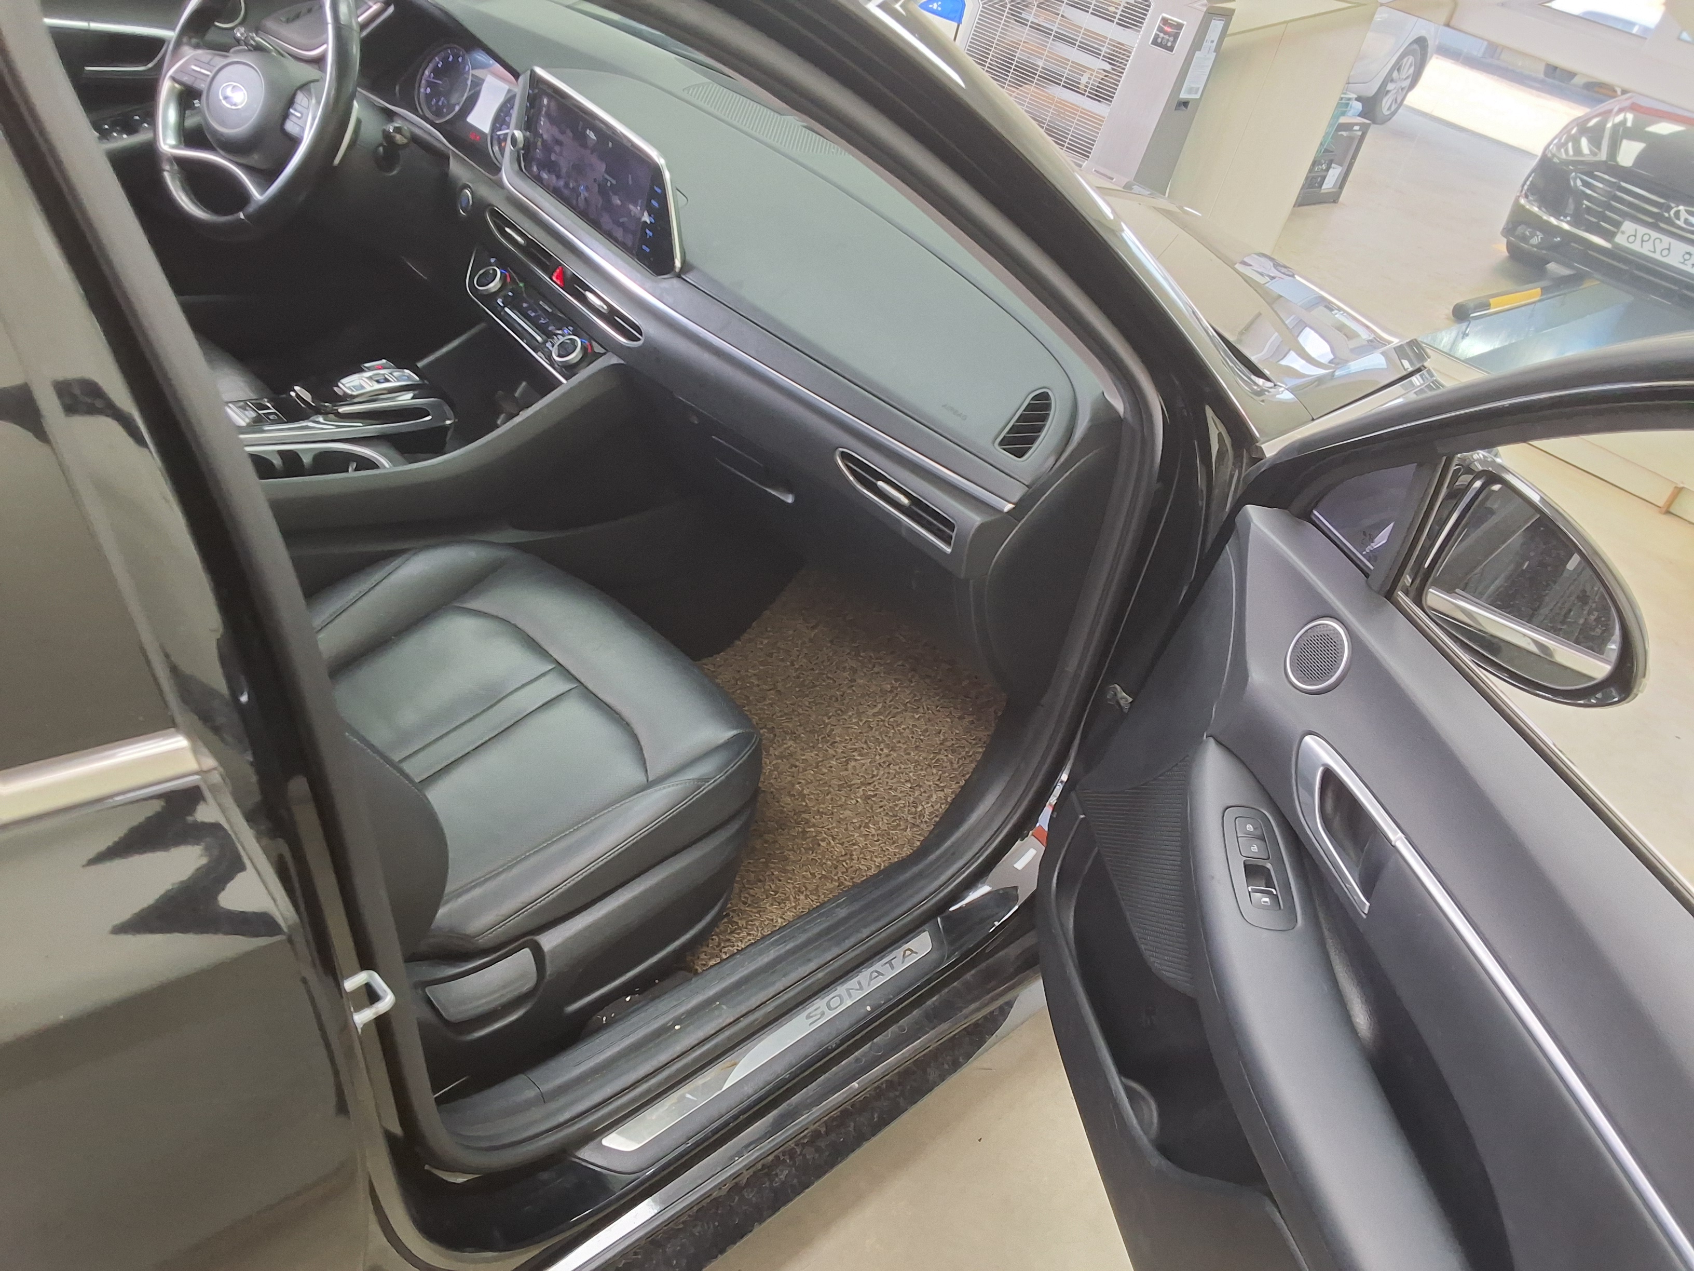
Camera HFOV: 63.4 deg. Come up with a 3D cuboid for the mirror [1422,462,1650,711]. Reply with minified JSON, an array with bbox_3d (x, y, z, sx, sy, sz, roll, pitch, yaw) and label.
[{"bbox_3d":[0.614,-0.051,1.240,0.215,0.155,0.125,26,31,1],"label":"mirror"}]

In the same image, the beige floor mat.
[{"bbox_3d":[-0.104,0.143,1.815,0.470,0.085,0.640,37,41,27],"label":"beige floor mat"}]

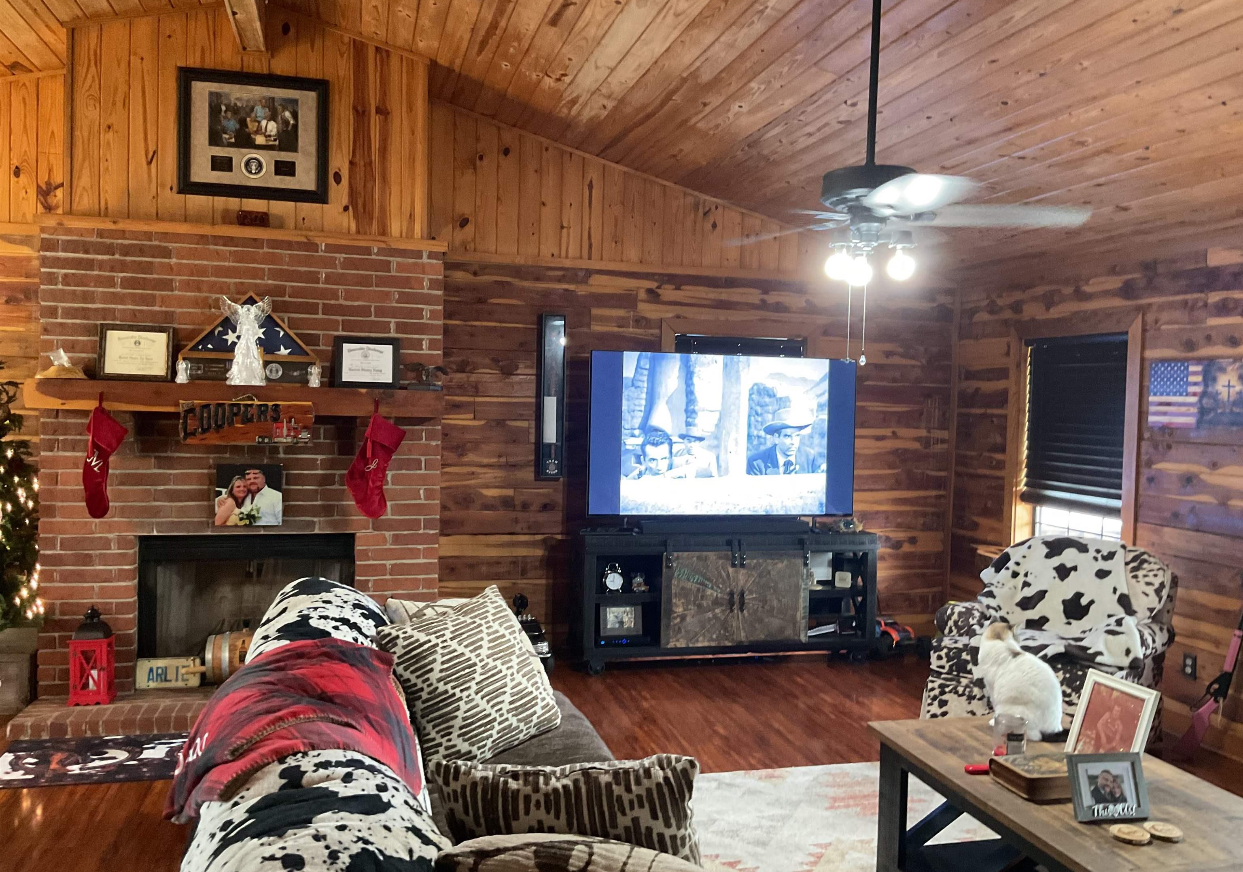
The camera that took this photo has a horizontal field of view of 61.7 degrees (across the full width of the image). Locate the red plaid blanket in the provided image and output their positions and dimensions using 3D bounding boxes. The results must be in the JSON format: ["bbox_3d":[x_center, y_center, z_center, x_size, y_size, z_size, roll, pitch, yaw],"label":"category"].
[{"bbox_3d":[-0.644,0.589,2.112,0.460,0.260,0.820,1,2,-14],"label":"red plaid blanket"}]

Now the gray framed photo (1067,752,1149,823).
[{"bbox_3d":[1.293,0.938,2.781,0.205,0.172,0.030,1,-17,-9],"label":"gray framed photo"}]

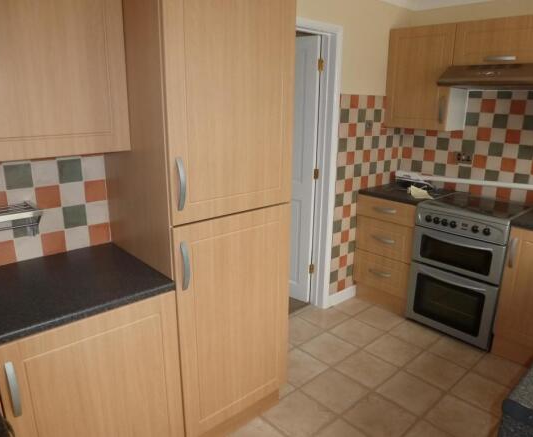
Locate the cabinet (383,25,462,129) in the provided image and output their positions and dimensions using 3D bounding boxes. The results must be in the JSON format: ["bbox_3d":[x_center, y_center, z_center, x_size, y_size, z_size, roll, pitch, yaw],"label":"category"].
[{"bbox_3d":[1.229,-1.040,3.079,0.318,0.705,0.496,-14,21,-41],"label":"cabinet"}]

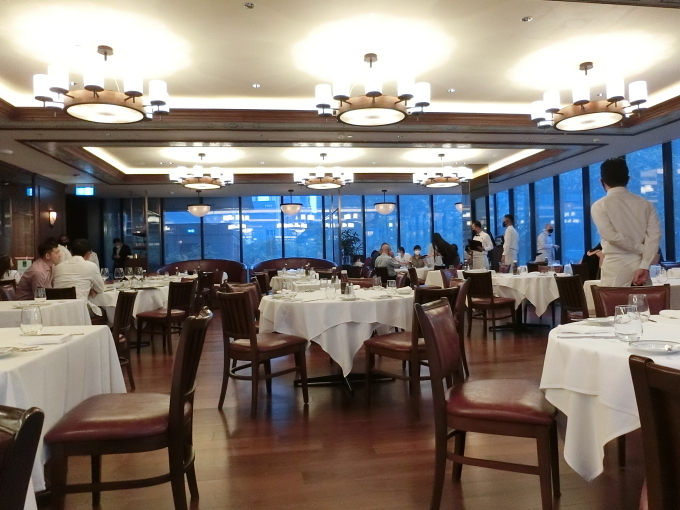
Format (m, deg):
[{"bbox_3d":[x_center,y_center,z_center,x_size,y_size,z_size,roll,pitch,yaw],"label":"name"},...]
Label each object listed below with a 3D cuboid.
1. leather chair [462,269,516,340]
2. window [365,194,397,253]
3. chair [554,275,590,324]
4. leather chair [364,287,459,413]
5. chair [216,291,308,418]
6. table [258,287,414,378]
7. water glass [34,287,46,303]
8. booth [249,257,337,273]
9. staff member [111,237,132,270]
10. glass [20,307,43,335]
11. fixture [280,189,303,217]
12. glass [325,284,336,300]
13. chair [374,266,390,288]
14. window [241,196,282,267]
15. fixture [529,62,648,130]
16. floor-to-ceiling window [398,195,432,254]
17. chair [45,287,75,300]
[{"bbox_3d":[2.018,0.656,6.622,0.540,0.880,0.470,-1,-1,-38],"label":"leather chair"},{"bbox_3d":[1.200,-0.249,13.980,0.989,2.890,0.120,-1,-1,-8],"label":"window"},{"bbox_3d":[2.501,0.631,4.858,0.550,0.880,0.460,-1,-1,-7],"label":"chair"},{"bbox_3d":[0.521,0.660,3.514,0.460,0.880,0.545,-1,-1,-37],"label":"leather chair"},{"bbox_3d":[-0.587,0.690,3.672,0.470,0.880,0.540,-2,-1,43],"label":"chair"},{"bbox_3d":[0.034,0.735,4.273,1.410,0.770,1.410,-1,-1,0],"label":"table"},{"bbox_3d":[-2.641,0.351,4.330,0.088,0.125,0.088,-1,-1,0],"label":"water glass"},{"bbox_3d":[-1.173,0.662,12.595,2.150,1.140,1.200,-1,-1,-8],"label":"booth"},{"bbox_3d":[-4.889,0.467,11.097,0.480,1.720,0.360,-2,-1,8],"label":"staff member"},{"bbox_3d":[-1.438,0.307,2.290,0.087,0.125,0.087,-1,-1,0],"label":"glass"},{"bbox_3d":[-1.237,-1.323,12.607,0.580,0.642,0.580,-1,-1,-8],"label":"fixture"},{"bbox_3d":[-0.075,0.302,3.988,0.088,0.118,0.088,-1,-1,-8],"label":"glass"},{"bbox_3d":[1.069,0.712,10.393,0.545,0.880,0.460,-1,-1,-40],"label":"chair"},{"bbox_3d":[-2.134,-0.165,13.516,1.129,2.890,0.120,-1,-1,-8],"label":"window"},{"bbox_3d":[2.844,-1.857,5.647,1.210,0.665,1.210,-1,-1,0],"label":"fixture"},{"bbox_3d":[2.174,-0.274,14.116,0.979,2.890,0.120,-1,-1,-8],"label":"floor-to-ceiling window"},{"bbox_3d":[-2.681,0.759,4.972,0.470,0.880,0.540,-2,-1,13],"label":"chair"}]

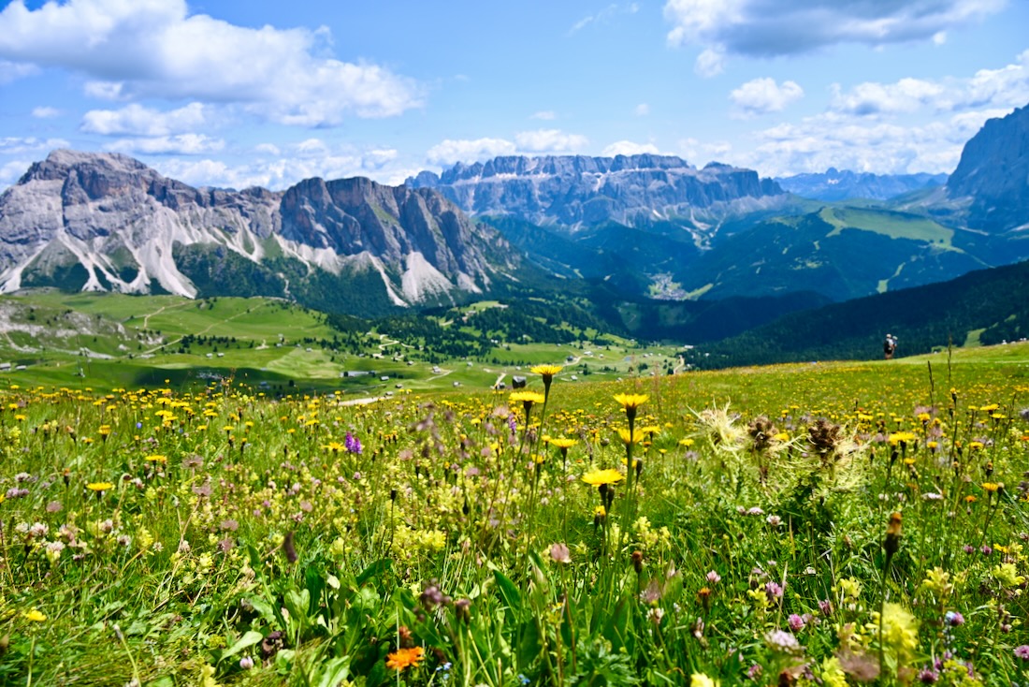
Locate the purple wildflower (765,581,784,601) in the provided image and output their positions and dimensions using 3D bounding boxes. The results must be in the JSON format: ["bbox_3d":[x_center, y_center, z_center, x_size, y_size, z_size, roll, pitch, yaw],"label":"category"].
[{"bbox_3d":[0.399,0.379,1.050,0.027,0.027,0.027,3,13,11],"label":"purple wildflower"}]

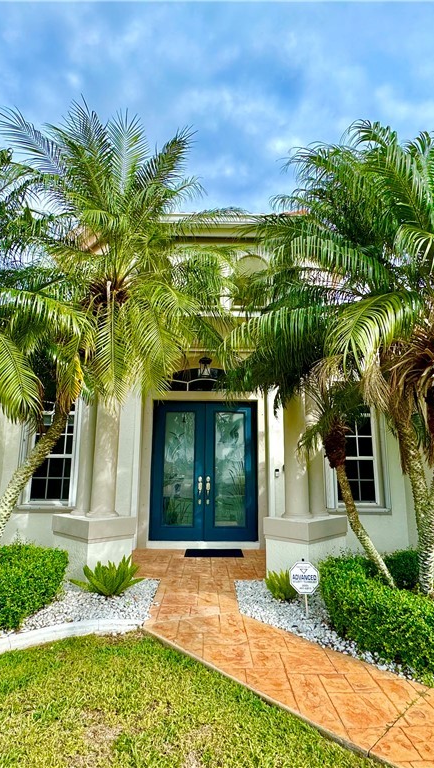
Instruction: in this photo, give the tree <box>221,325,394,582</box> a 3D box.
[{"bbox_3d":[1.125,0.777,4.825,2.050,3.200,1.850,0,-12,0],"label":"tree"}]

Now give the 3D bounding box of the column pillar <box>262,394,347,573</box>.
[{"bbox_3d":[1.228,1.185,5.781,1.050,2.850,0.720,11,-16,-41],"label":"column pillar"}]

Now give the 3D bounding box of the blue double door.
[{"bbox_3d":[-0.219,1.523,7.364,1.900,2.430,0.120,0,-12,0],"label":"blue double door"}]

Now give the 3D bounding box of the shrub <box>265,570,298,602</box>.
[{"bbox_3d":[0.716,2.207,4.592,0.420,0.310,0.400,0,-12,0],"label":"shrub"}]

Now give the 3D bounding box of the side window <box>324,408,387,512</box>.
[{"bbox_3d":[2.413,1.185,7.235,1.050,1.950,0.150,0,-12,0],"label":"side window"}]

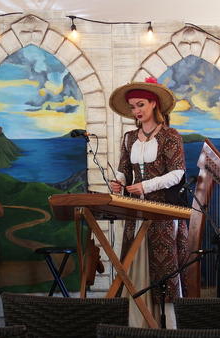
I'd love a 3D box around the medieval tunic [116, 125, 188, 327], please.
[{"bbox_3d":[0.264,0.381,7.200,0.460,1.340,0.420,-1,0,22],"label":"medieval tunic"}]

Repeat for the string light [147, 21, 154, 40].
[{"bbox_3d":[0.339,-1.159,9.250,0.050,0.168,0.050,-1,0,0],"label":"string light"}]

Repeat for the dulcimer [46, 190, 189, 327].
[{"bbox_3d":[0.066,0.615,6.900,0.880,0.940,0.520,-1,0,18],"label":"dulcimer"}]

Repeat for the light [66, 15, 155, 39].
[{"bbox_3d":[-0.004,-1.192,9.250,0.730,0.200,0.060,-1,0,-7],"label":"light"}]

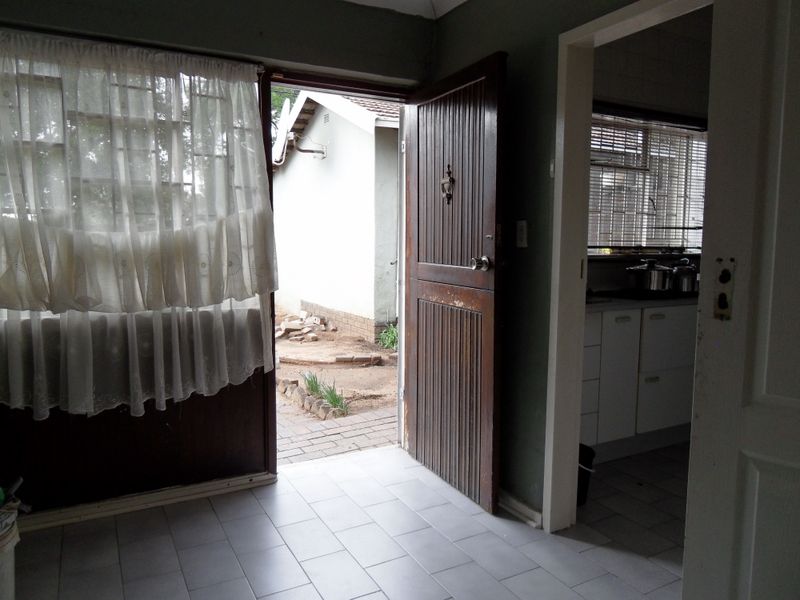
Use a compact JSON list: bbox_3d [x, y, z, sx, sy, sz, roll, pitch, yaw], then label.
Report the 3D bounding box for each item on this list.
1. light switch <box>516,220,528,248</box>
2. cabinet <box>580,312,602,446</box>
[{"bbox_3d":[0.536,-0.289,2.449,0.013,0.118,0.070,-3,6,-29],"label":"light switch"},{"bbox_3d":[0.738,0.417,3.115,0.450,0.730,0.570,-3,6,-29],"label":"cabinet"}]

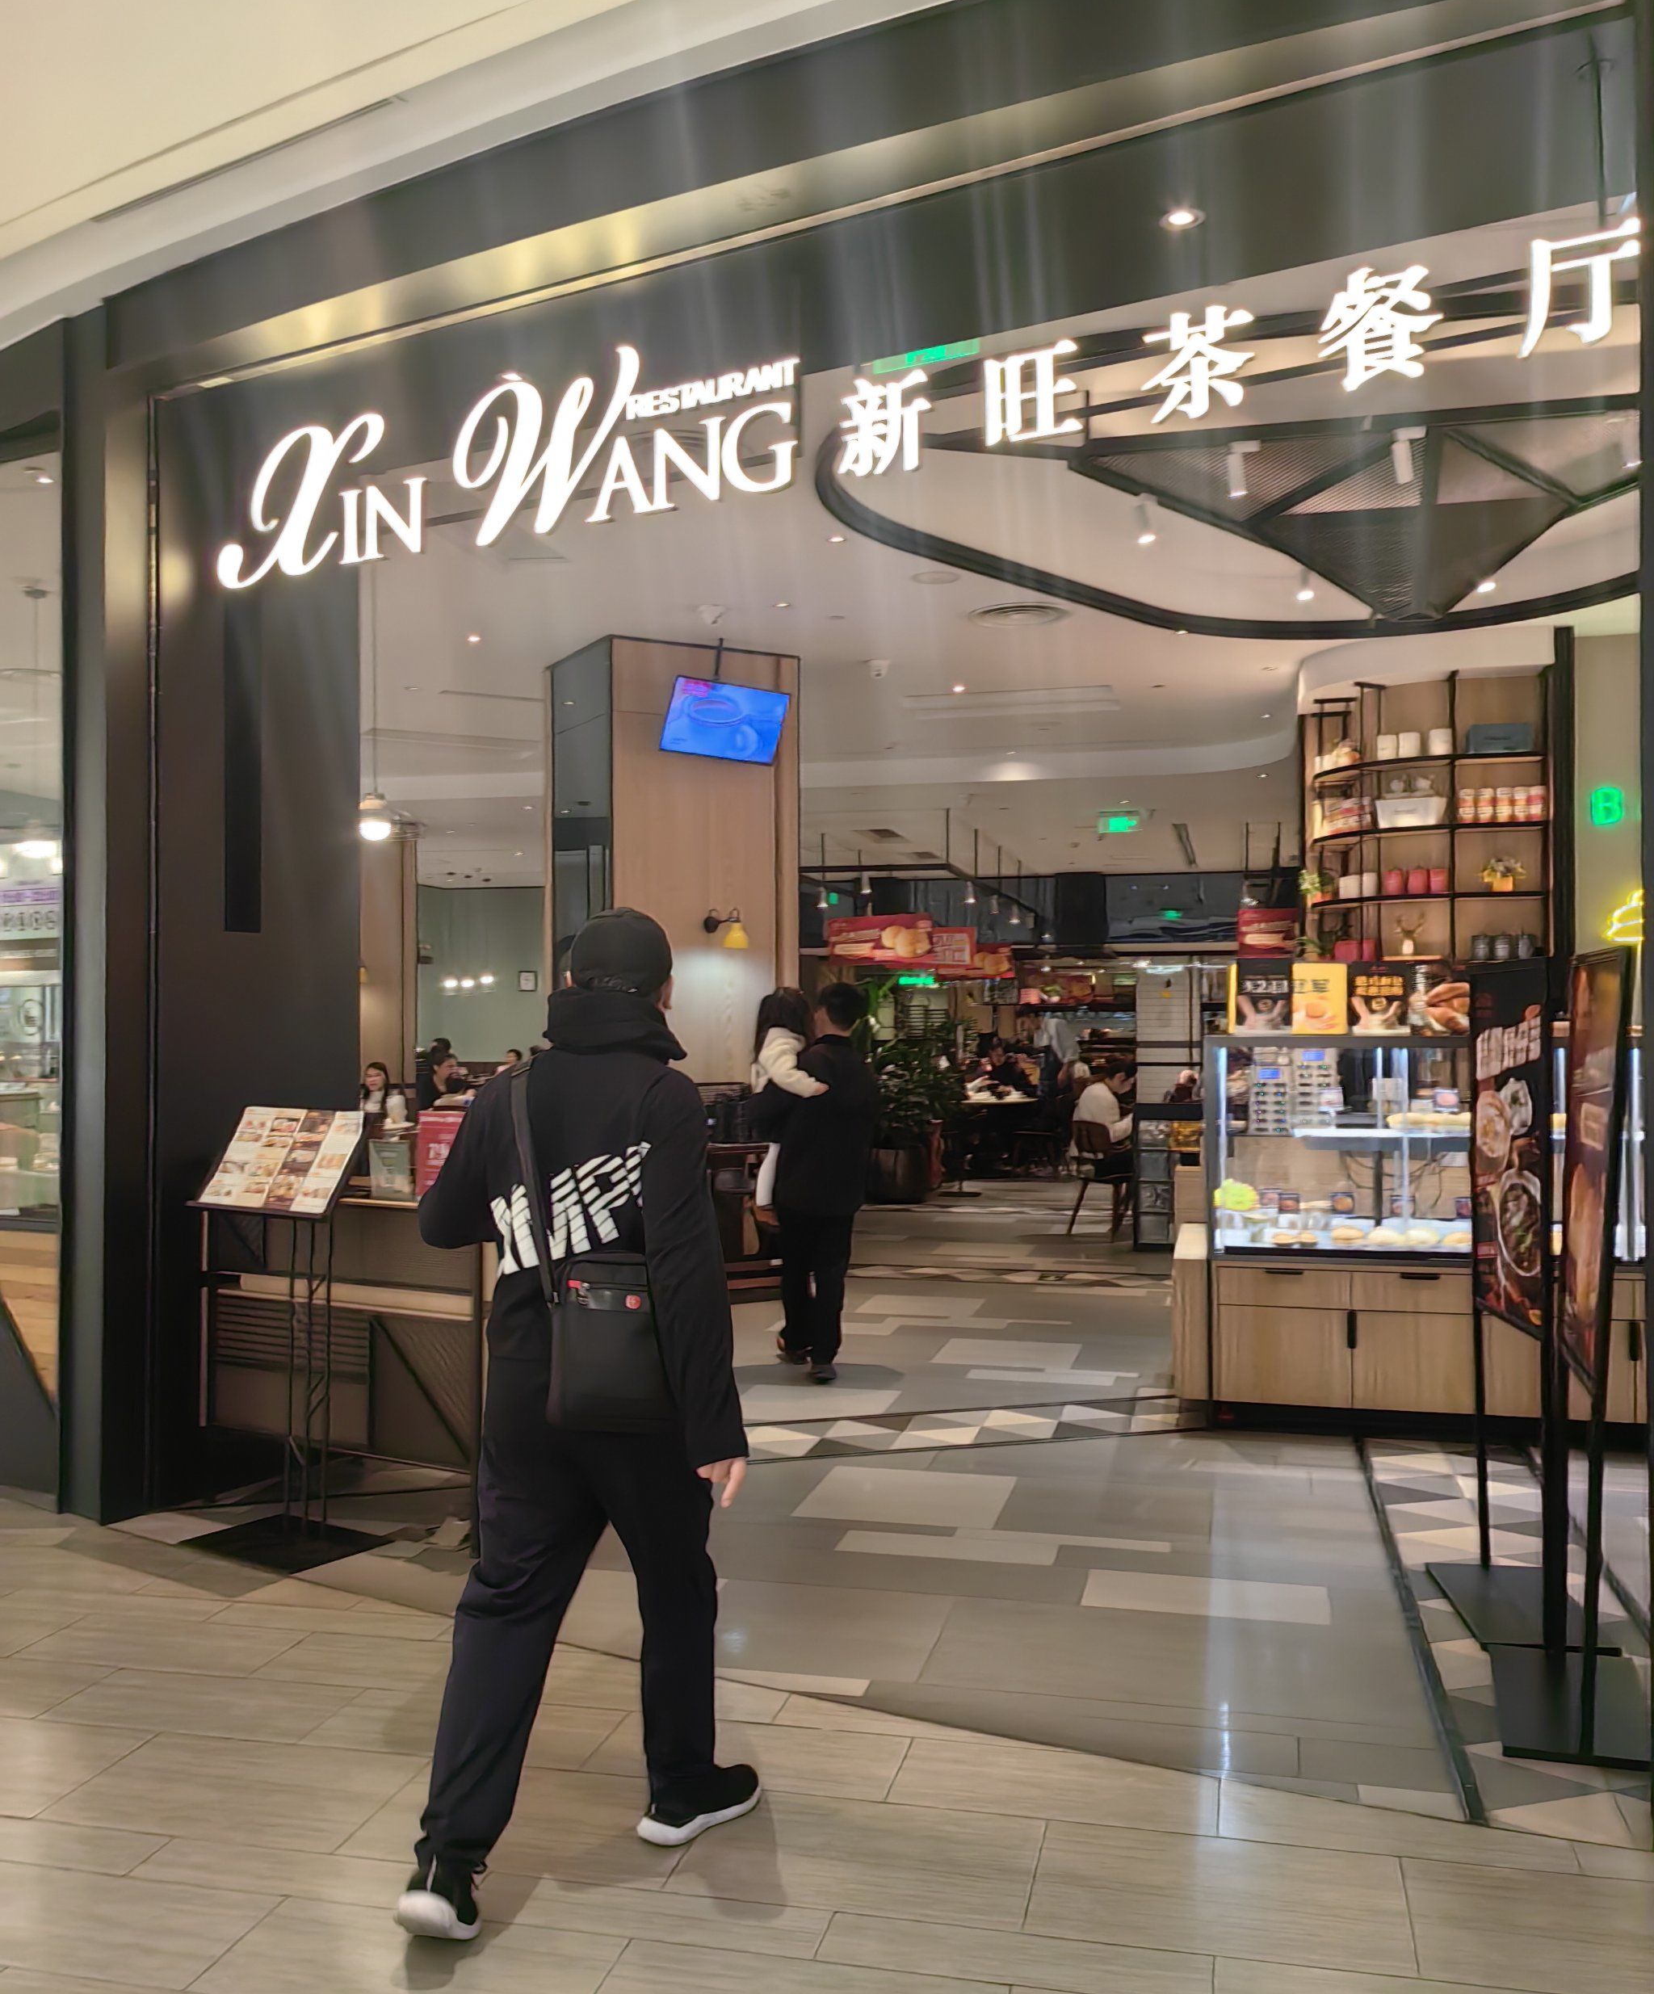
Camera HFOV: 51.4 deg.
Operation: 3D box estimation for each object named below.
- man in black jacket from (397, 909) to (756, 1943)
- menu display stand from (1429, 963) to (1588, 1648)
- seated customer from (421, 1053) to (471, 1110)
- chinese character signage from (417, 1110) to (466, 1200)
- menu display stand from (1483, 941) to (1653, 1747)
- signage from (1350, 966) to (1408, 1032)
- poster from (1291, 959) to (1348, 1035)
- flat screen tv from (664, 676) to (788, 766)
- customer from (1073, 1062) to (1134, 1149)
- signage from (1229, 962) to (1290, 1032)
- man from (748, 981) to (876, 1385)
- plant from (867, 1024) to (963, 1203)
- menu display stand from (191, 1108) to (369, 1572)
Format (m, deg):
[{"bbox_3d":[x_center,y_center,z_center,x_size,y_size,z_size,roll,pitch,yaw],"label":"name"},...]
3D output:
[{"bbox_3d":[-0.421,0.732,3.192,0.560,1.760,0.680,0,-1,26],"label":"man in black jacket"},{"bbox_3d":[1.810,0.755,4.550,0.330,1.700,0.640,0,-1,6],"label":"menu display stand"},{"bbox_3d":[-2.621,1.082,11.987,0.700,1.250,0.500,0,-1,26],"label":"seated customer"},{"bbox_3d":[-1.147,0.478,5.165,0.205,0.275,0.050,0,-1,25],"label":"chinese character signage"},{"bbox_3d":[1.709,0.762,3.931,0.350,1.720,0.620,0,-1,18],"label":"menu display stand"},{"bbox_3d":[2.064,0.003,6.420,0.220,0.265,0.040,0,-1,14],"label":"signage"},{"bbox_3d":[1.839,0.006,6.420,0.215,0.280,0.040,0,-1,9],"label":"poster"},{"bbox_3d":[-0.570,-1.555,9.750,0.730,0.430,0.070,3,23,-31],"label":"flat screen tv"},{"bbox_3d":[2.130,1.105,12.450,0.750,1.250,0.500,1,-1,-30],"label":"customer"},{"bbox_3d":[1.641,0.007,6.500,0.215,0.268,0.040,0,-1,14],"label":"signage"},{"bbox_3d":[-0.071,0.794,7.671,0.560,1.730,0.500,0,-1,-5],"label":"man"},{"bbox_3d":[0.729,0.968,14.889,0.950,1.560,0.900,0,-1,0],"label":"plant"},{"bbox_3d":[-1.640,0.974,5.110,0.590,1.280,0.390,-1,-1,35],"label":"menu display stand"}]

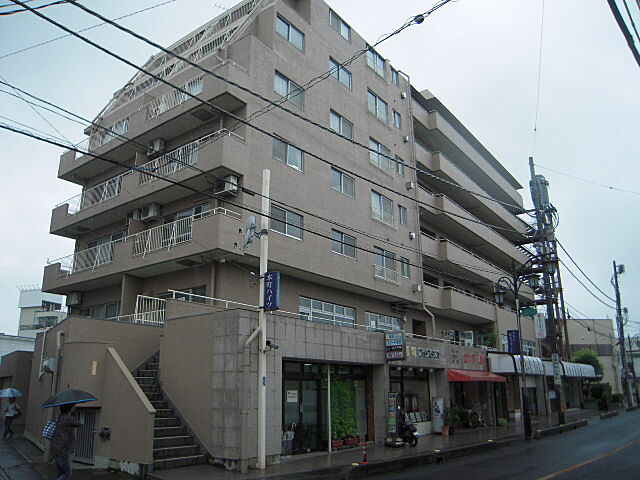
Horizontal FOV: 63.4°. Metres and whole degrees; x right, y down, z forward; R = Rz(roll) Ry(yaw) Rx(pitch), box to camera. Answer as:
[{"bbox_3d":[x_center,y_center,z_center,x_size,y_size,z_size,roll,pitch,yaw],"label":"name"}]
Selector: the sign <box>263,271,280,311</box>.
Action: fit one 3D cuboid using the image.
[{"bbox_3d":[-1.166,1.278,12.787,0.440,0.920,0.130,-13,-20,35],"label":"sign"}]

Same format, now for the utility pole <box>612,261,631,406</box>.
[{"bbox_3d":[25.994,7.874,44.600,0.500,12.200,0.500,-13,-20,35],"label":"utility pole"}]

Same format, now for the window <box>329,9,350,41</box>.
[{"bbox_3d":[0.955,-10.311,25.101,0.140,0.924,1.718,-13,-21,36],"label":"window"}]

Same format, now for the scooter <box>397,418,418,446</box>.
[{"bbox_3d":[2.802,6.260,16.966,0.620,1.050,1.700,4,-18,-16],"label":"scooter"}]

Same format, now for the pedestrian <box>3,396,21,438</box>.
[{"bbox_3d":[-11.785,6.781,19.777,0.600,1.580,0.450,14,-22,-39],"label":"pedestrian"}]

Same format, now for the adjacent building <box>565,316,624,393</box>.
[{"bbox_3d":[21.007,10.153,43.243,5.200,7.000,6.500,0,-17,0],"label":"adjacent building"}]

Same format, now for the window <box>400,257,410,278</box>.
[{"bbox_3d":[4.257,1.385,25.726,0.140,0.900,0.800,-13,-21,35],"label":"window"}]

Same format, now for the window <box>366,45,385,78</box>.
[{"bbox_3d":[2.987,-9.406,27.372,0.150,1.360,1.900,-13,-21,35],"label":"window"}]

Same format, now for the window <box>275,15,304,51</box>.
[{"bbox_3d":[-1.210,-8.550,21.323,0.150,0.970,1.770,-13,-21,35],"label":"window"}]

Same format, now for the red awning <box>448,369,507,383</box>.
[{"bbox_3d":[7.427,6.395,24.168,1.000,0.570,4.500,-13,-21,36],"label":"red awning"}]

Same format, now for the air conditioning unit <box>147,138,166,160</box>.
[{"bbox_3d":[-6.499,-3.597,20.589,0.760,0.550,0.290,-13,-21,36],"label":"air conditioning unit"}]

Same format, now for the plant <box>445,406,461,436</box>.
[{"bbox_3d":[5.699,7.812,22.369,0.550,1.160,0.550,-13,-21,36],"label":"plant"}]

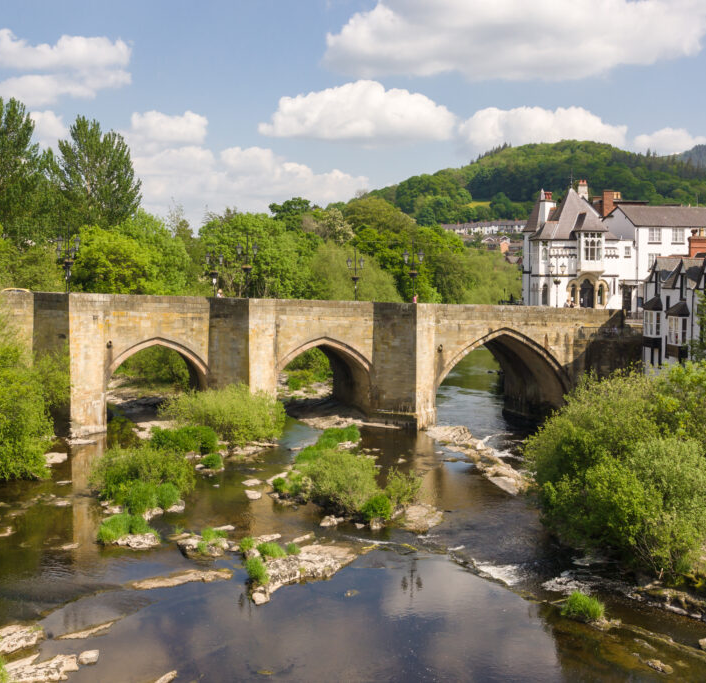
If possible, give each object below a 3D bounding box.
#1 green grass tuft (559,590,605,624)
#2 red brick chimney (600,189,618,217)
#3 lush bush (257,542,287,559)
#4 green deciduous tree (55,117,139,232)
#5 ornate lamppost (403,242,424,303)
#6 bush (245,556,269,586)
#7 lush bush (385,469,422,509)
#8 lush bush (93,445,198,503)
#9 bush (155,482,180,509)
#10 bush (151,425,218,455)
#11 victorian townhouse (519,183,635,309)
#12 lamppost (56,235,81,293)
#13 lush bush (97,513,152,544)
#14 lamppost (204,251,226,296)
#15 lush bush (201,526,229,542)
[{"bbox_3d":[5.482,6.299,26.500,1.050,0.650,0.950,0,2,0],"label":"green grass tuft"},{"bbox_3d":[23.999,-12.944,104.000,1.000,2.600,1.100,0,2,-6],"label":"red brick chimney"},{"bbox_3d":[-2.242,5.808,30.900,0.850,0.380,0.650,0,2,0],"label":"lush bush"},{"bbox_3d":[-26.491,-12.041,115.478,8.915,22.586,8.469,0,2,0],"label":"green deciduous tree"},{"bbox_3d":[3.654,-3.614,67.000,1.050,4.700,0.450,0,2,-12],"label":"ornate lamppost"},{"bbox_3d":[-2.393,5.763,27.800,0.620,0.650,0.600,0,2,0],"label":"bush"},{"bbox_3d":[1.785,5.300,40.000,1.400,1.400,1.300,0,2,0],"label":"lush bush"},{"bbox_3d":[-7.852,4.804,41.382,3.950,2.000,3.200,0,2,0],"label":"lush bush"},{"bbox_3d":[-6.688,5.589,40.000,0.880,0.900,0.850,0,2,0],"label":"bush"},{"bbox_3d":[-8.039,4.590,52.927,3.150,1.350,2.200,0,2,0],"label":"bush"},{"bbox_3d":[18.718,-7.457,92.500,8.400,11.300,8.000,0,2,-6],"label":"victorian townhouse"},{"bbox_3d":[-15.888,-3.912,62.000,1.400,4.600,0.700,-1,3,-15],"label":"lamppost"},{"bbox_3d":[-7.300,6.001,35.600,1.750,0.850,1.200,0,2,0],"label":"lush bush"},{"bbox_3d":[-9.675,-4.261,77.500,1.350,4.600,0.700,-1,3,-15],"label":"lamppost"},{"bbox_3d":[-4.133,5.755,33.104,0.780,0.400,0.600,0,2,0],"label":"lush bush"}]

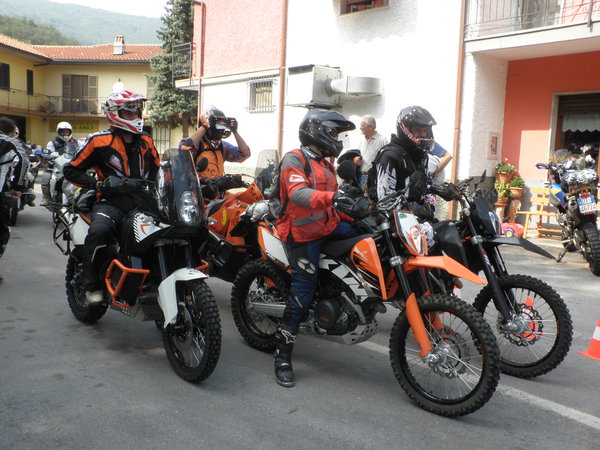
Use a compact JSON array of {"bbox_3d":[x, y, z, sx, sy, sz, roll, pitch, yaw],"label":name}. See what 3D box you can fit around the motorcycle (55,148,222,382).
[{"bbox_3d":[-1.216,0.196,4.552,0.880,1.450,2.270,-3,8,-42],"label":"motorcycle"}]

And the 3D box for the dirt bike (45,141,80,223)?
[{"bbox_3d":[-4.060,-0.750,10.650,0.830,1.330,2.100,-1,6,-26],"label":"dirt bike"}]

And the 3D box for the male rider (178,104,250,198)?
[{"bbox_3d":[-0.815,-0.225,5.950,0.750,1.750,0.650,-2,8,-38],"label":"male rider"}]

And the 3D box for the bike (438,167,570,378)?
[{"bbox_3d":[0.960,0.290,4.600,0.840,1.270,2.200,-3,7,-44],"label":"bike"}]

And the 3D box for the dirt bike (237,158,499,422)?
[{"bbox_3d":[0.295,0.334,4.073,2.210,1.360,0.860,8,8,44],"label":"dirt bike"}]

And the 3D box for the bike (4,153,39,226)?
[{"bbox_3d":[-4.940,-0.650,10.750,0.830,1.200,2.100,0,6,-25],"label":"bike"}]

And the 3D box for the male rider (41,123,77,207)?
[{"bbox_3d":[-4.375,-1.096,11.400,0.750,1.520,0.750,-1,7,-30],"label":"male rider"}]

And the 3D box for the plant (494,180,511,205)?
[{"bbox_3d":[3.030,-0.475,9.300,0.250,0.400,0.250,0,5,-18],"label":"plant"}]

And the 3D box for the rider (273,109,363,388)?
[{"bbox_3d":[0.165,0.125,4.050,0.730,1.750,0.700,-3,7,-44],"label":"rider"}]

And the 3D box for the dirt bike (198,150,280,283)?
[{"bbox_3d":[-0.649,0.032,5.829,2.250,1.420,0.870,8,8,44],"label":"dirt bike"}]

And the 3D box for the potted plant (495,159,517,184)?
[{"bbox_3d":[3.130,-0.810,9.500,0.320,0.400,0.320,0,5,-18],"label":"potted plant"}]

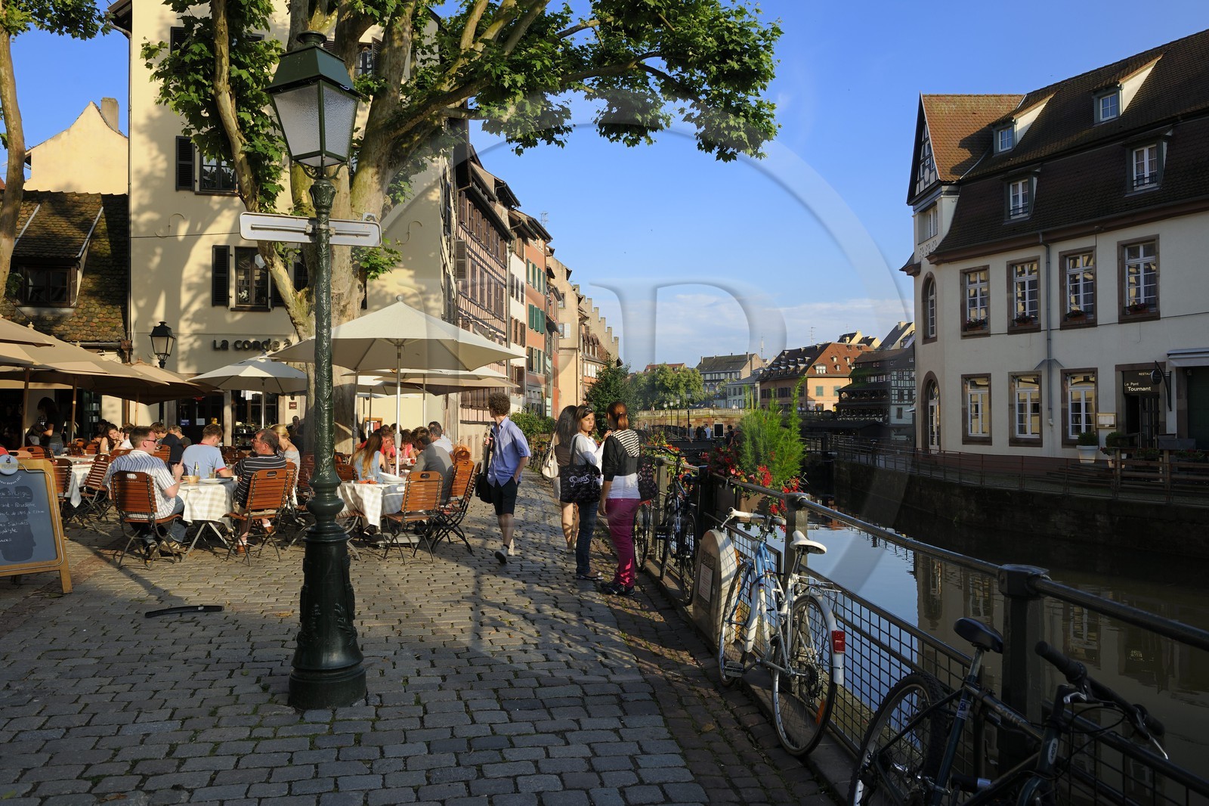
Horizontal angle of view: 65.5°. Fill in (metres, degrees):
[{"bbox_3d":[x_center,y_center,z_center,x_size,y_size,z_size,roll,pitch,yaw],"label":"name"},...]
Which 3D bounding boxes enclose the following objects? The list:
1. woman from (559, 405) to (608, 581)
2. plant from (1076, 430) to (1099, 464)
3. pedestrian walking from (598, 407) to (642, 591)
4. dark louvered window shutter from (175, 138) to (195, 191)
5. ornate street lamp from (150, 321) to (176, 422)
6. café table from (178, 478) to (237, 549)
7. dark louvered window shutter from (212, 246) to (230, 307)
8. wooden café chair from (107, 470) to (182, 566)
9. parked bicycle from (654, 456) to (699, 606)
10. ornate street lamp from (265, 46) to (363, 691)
[{"bbox_3d":[-0.183,0.815,8.680,0.420,1.630,0.480,-1,-1,22],"label":"woman"},{"bbox_3d":[14.250,1.300,27.700,0.660,0.960,0.660,0,-1,0],"label":"plant"},{"bbox_3d":[0.140,0.796,7.950,0.460,1.640,0.370,1,-1,-37],"label":"pedestrian walking"},{"bbox_3d":[-11.337,-6.453,25.400,0.470,1.470,0.060,0,-1,-8],"label":"dark louvered window shutter"},{"bbox_3d":[-8.830,-0.010,18.800,0.480,3.280,0.480,0,-1,-14],"label":"ornate street lamp"},{"bbox_3d":[-4.090,1.180,9.520,0.740,0.760,0.680,-1,-1,39],"label":"café table"},{"bbox_3d":[-10.403,-3.431,25.500,0.450,1.600,0.060,0,-1,-8],"label":"dark louvered window shutter"},{"bbox_3d":[-4.400,1.110,9.120,0.460,0.900,0.520,-1,-1,13],"label":"wooden café chair"},{"bbox_3d":[0.573,0.976,7.450,0.560,1.080,1.720,0,-1,-7],"label":"parked bicycle"},{"bbox_3d":[-1.494,-0.210,4.970,0.410,3.520,0.410,-2,-1,38],"label":"ornate street lamp"}]

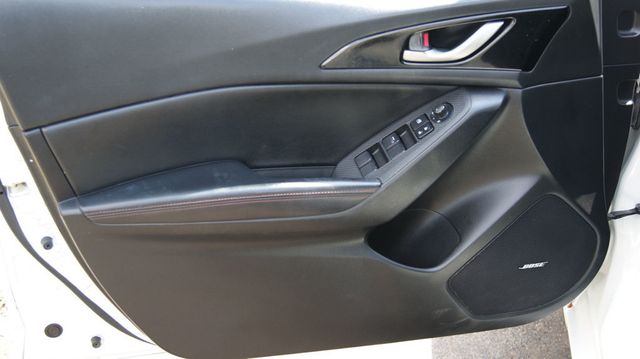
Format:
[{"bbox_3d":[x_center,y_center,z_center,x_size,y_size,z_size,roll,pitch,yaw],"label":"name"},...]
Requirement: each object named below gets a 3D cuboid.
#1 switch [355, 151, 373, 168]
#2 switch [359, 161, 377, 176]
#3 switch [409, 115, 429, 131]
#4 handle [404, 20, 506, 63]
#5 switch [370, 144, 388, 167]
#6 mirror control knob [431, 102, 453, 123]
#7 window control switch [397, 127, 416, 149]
[{"bbox_3d":[0.062,-0.028,1.084,0.021,0.009,0.018,-34,45,5],"label":"switch"},{"bbox_3d":[0.067,-0.015,1.072,0.021,0.009,0.018,-34,45,5],"label":"switch"},{"bbox_3d":[0.141,-0.080,1.075,0.024,0.008,0.017,-34,45,5],"label":"switch"},{"bbox_3d":[0.192,-0.199,1.100,0.140,0.053,0.035,0,21,0],"label":"handle"},{"bbox_3d":[0.083,-0.034,1.079,0.019,0.010,0.034,-34,45,5],"label":"switch"},{"bbox_3d":[0.169,-0.093,1.063,0.025,0.014,0.023,-17,49,21],"label":"mirror control knob"},{"bbox_3d":[0.122,-0.059,1.074,0.019,0.010,0.034,-34,45,5],"label":"window control switch"}]

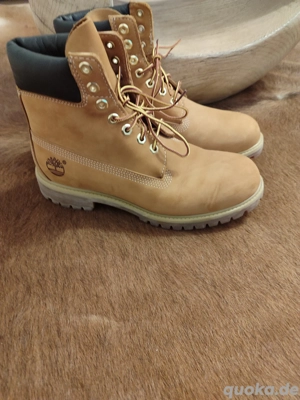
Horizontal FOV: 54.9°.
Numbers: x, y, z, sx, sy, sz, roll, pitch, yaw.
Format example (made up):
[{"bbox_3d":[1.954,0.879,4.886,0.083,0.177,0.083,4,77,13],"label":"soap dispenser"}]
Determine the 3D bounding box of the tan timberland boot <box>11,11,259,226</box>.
[{"bbox_3d":[-0.006,-0.082,0.325,0.306,0.208,0.110,6,45,7],"label":"tan timberland boot"}]

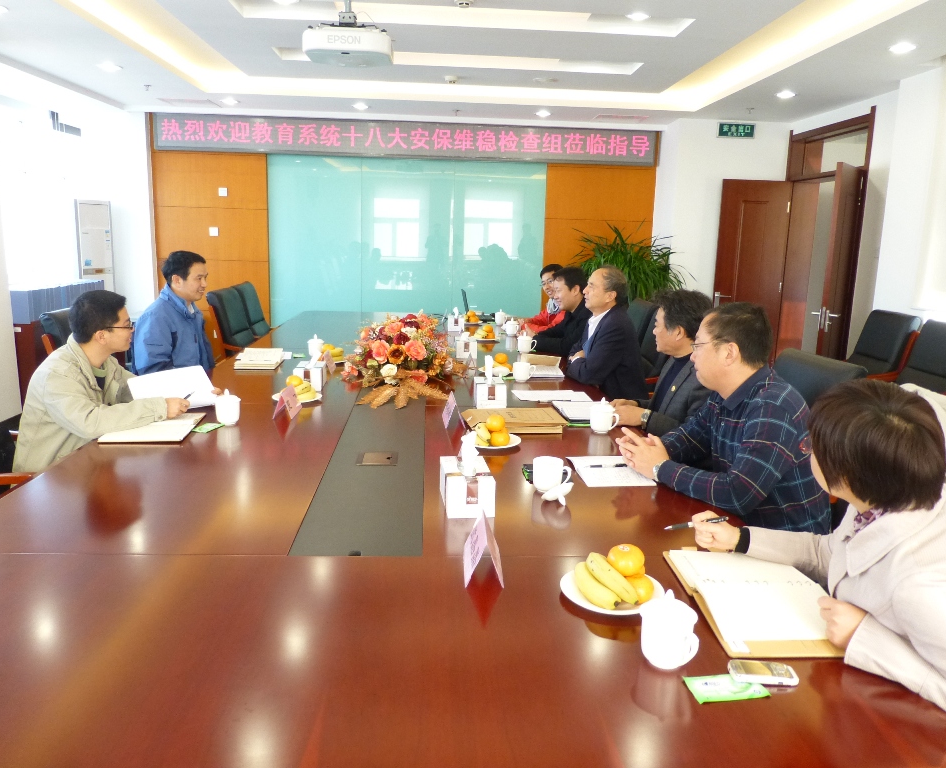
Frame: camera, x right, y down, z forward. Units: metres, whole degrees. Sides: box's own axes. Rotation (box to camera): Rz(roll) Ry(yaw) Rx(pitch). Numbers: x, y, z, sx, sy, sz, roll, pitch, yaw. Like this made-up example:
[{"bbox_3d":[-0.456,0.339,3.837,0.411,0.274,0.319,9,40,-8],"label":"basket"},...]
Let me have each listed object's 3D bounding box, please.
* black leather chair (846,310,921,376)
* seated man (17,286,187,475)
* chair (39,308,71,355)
[{"bbox_3d":[2.717,-0.008,5.153,0.640,1.030,0.580,1,12,-4],"label":"black leather chair"},{"bbox_3d":[-1.421,0.273,2.761,0.680,1.240,0.600,1,12,-4],"label":"seated man"},{"bbox_3d":[-1.910,0.112,3.955,0.640,1.030,0.580,1,12,-4],"label":"chair"}]

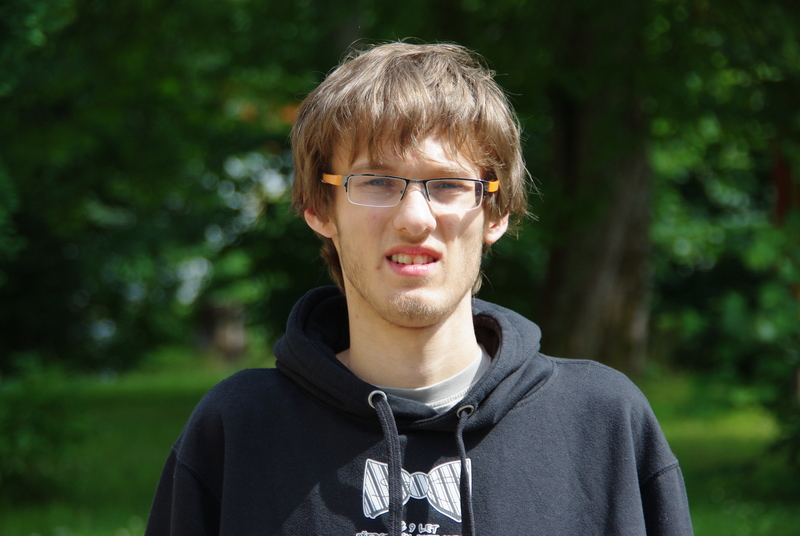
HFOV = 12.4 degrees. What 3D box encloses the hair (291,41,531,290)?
[{"bbox_3d":[0.009,-0.092,3.320,0.212,0.224,0.225,1,1,-5],"label":"hair"}]

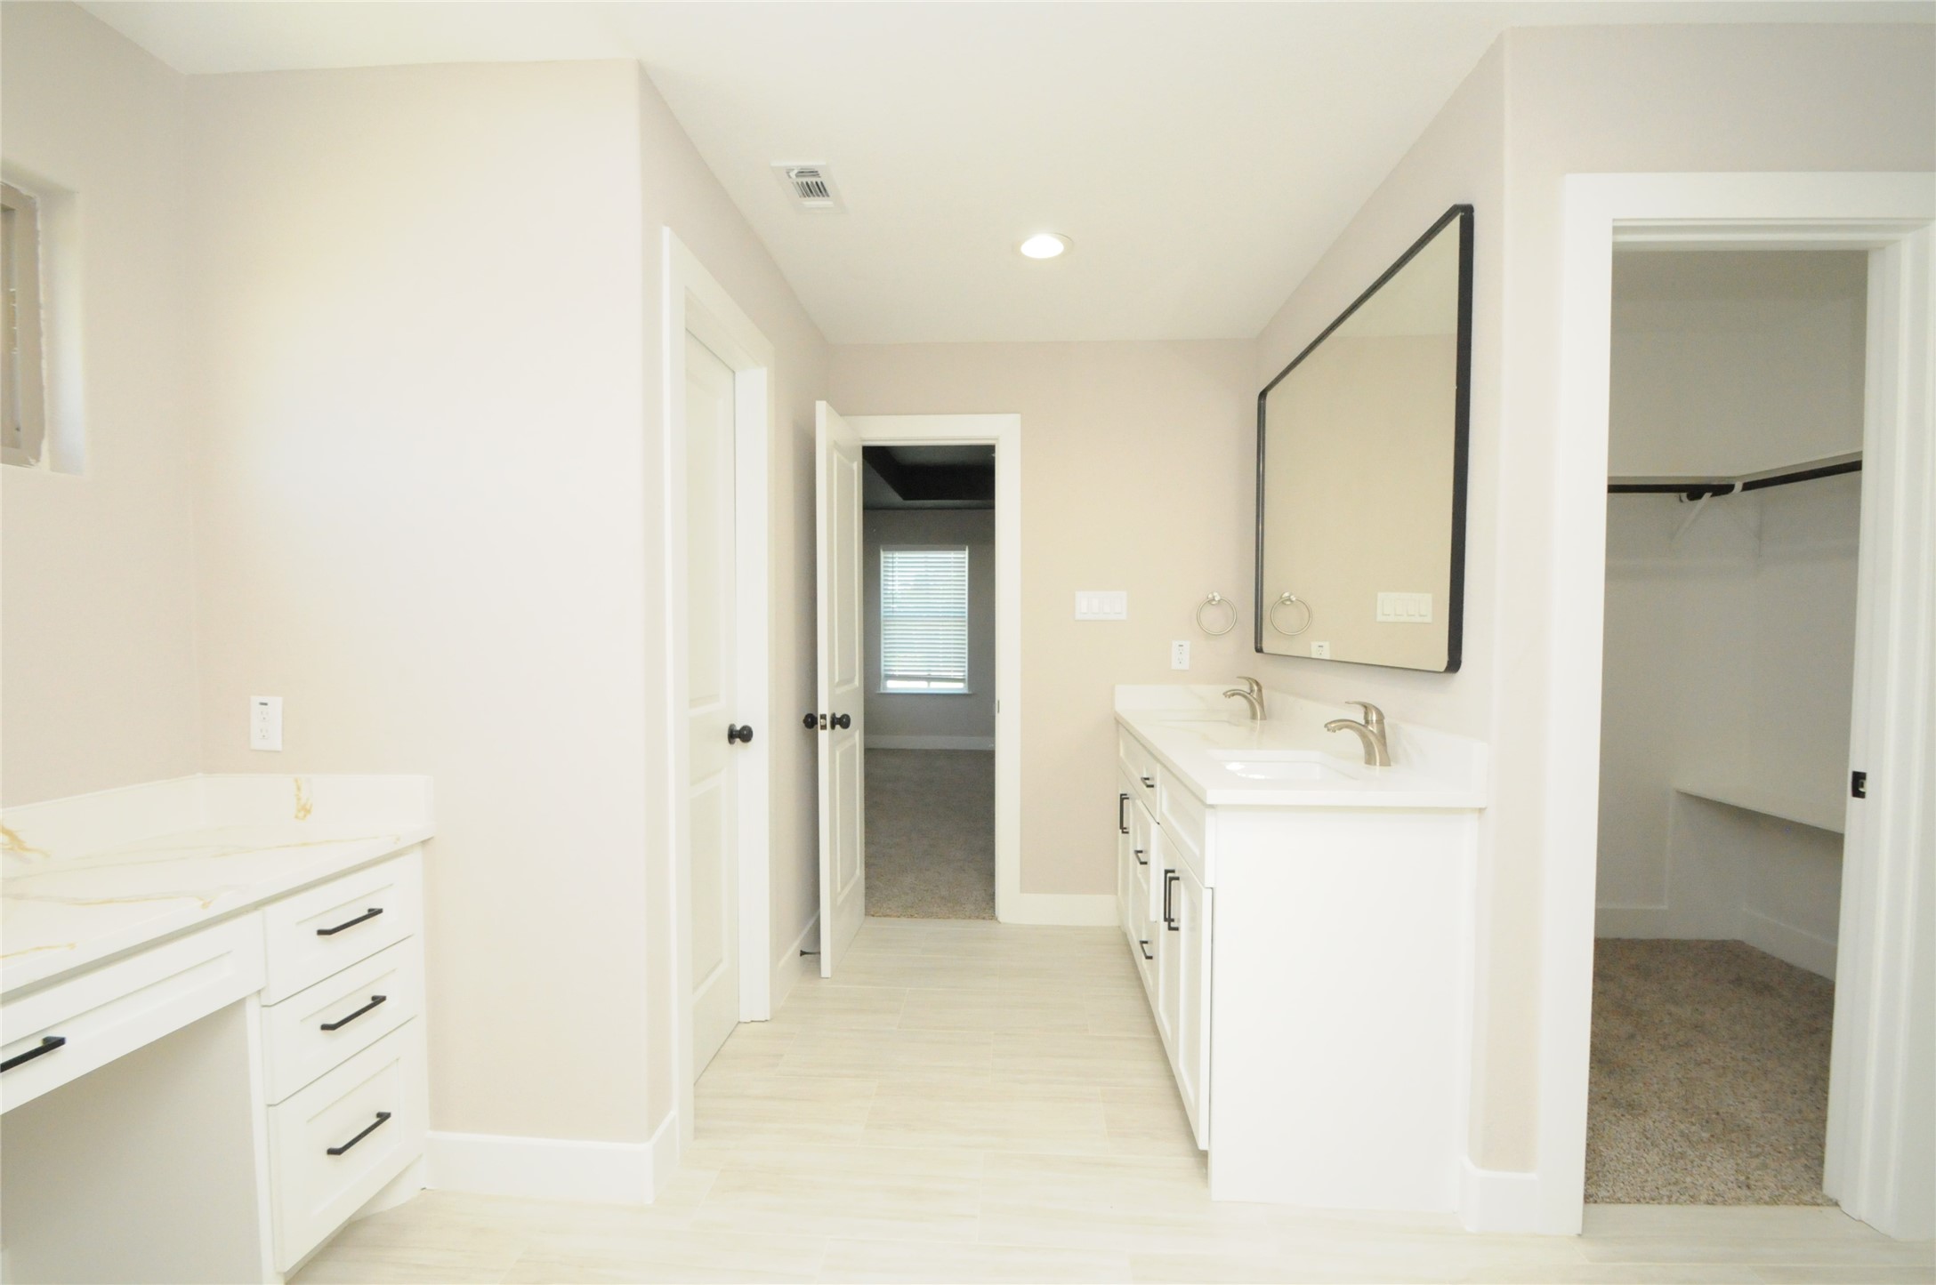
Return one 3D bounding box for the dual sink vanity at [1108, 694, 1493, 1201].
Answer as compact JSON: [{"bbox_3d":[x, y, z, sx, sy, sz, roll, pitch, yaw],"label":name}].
[{"bbox_3d":[0.836,0.748,2.523,0.561,0.912,1.667,0,1,3],"label":"dual sink vanity"}]

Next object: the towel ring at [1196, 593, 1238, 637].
[{"bbox_3d":[1.018,-0.113,3.293,0.165,0.180,0.070,0,1,3],"label":"towel ring"}]

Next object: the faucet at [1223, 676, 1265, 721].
[{"bbox_3d":[1.018,0.204,2.964,0.158,0.154,0.052,0,1,3],"label":"faucet"}]

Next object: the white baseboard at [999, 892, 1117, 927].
[{"bbox_3d":[0.395,1.115,3.376,0.455,0.130,0.017,0,1,3],"label":"white baseboard"}]

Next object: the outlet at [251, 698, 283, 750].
[{"bbox_3d":[-1.556,0.181,1.783,0.076,0.122,0.009,0,1,3],"label":"outlet"}]

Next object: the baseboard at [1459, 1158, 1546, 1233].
[{"bbox_3d":[1.117,1.161,1.696,0.140,0.130,0.053,0,1,3],"label":"baseboard"}]

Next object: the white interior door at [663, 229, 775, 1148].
[{"bbox_3d":[-0.709,0.137,2.237,0.120,2.154,0.763,0,2,3],"label":"white interior door"}]

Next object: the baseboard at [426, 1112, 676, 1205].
[{"bbox_3d":[-0.941,1.150,1.820,0.526,0.128,0.120,0,1,3],"label":"baseboard"}]

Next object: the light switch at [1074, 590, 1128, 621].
[{"bbox_3d":[0.555,-0.152,3.350,0.216,0.123,0.010,0,1,3],"label":"light switch"}]

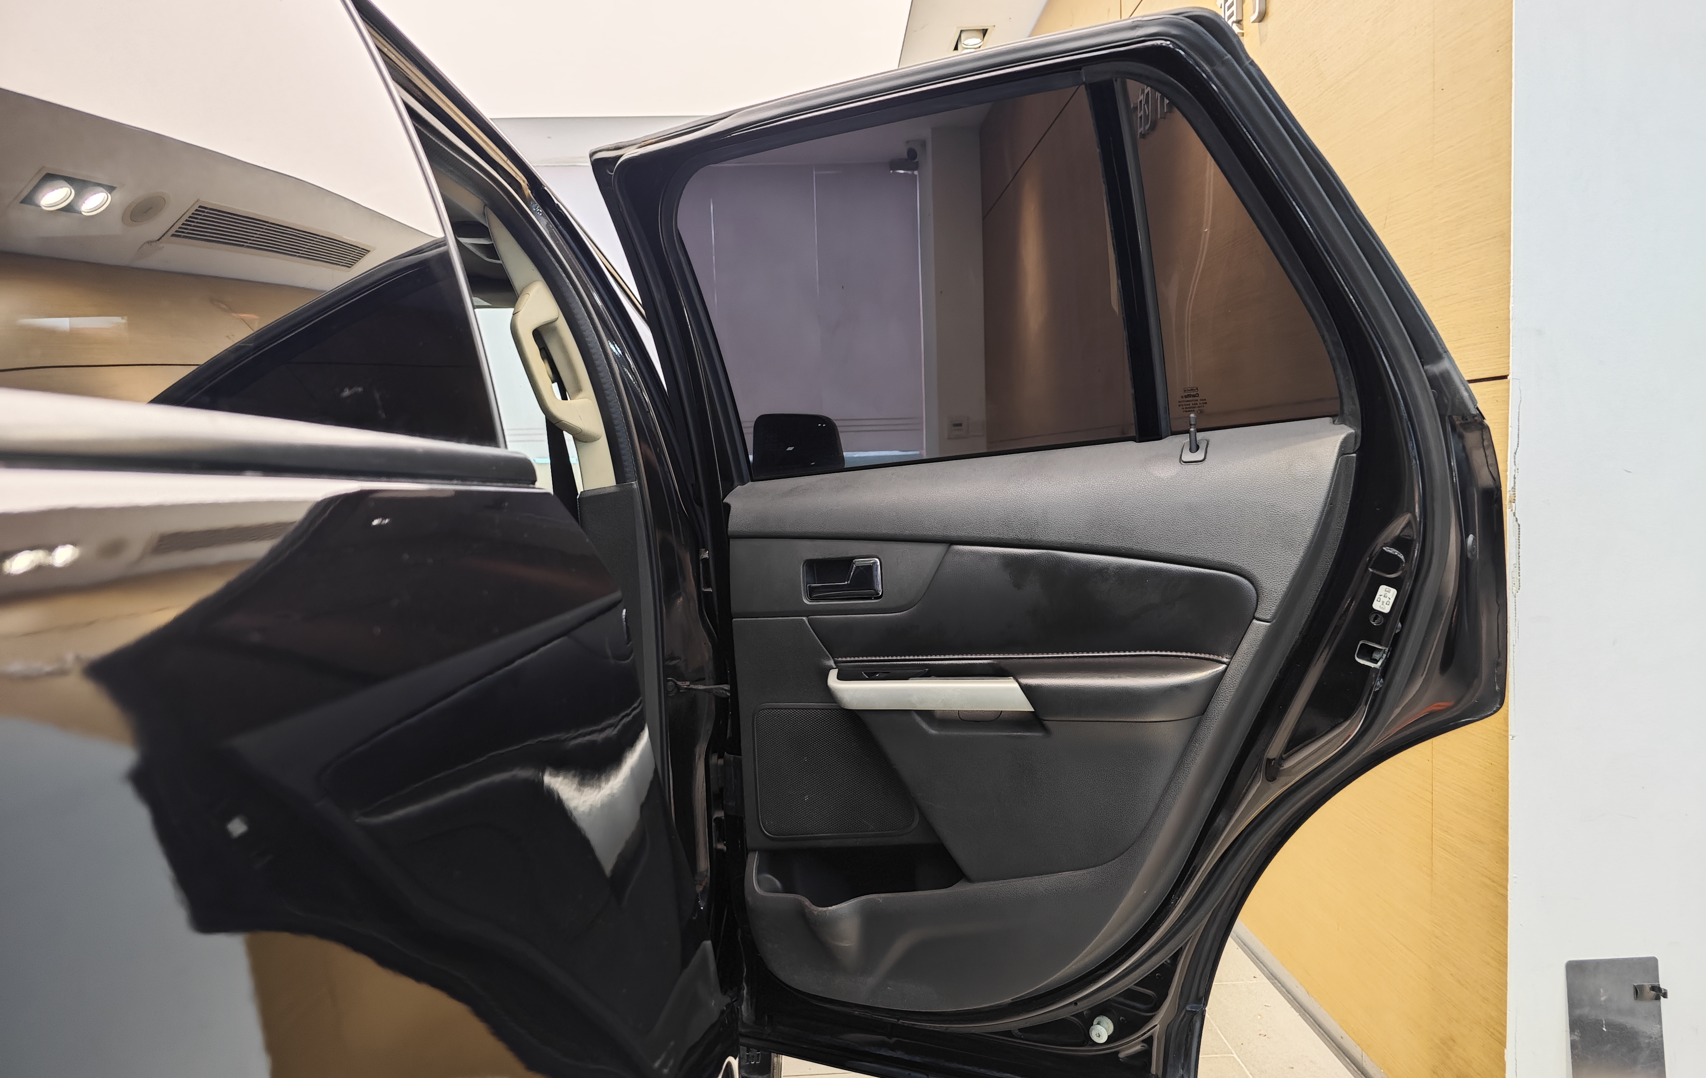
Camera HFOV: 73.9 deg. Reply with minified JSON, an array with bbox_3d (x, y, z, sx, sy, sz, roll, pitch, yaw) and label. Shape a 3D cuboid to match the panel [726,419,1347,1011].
[{"bbox_3d":[0.158,0.228,1.291,0.739,0.693,0.130,0,4,27],"label":"panel"}]

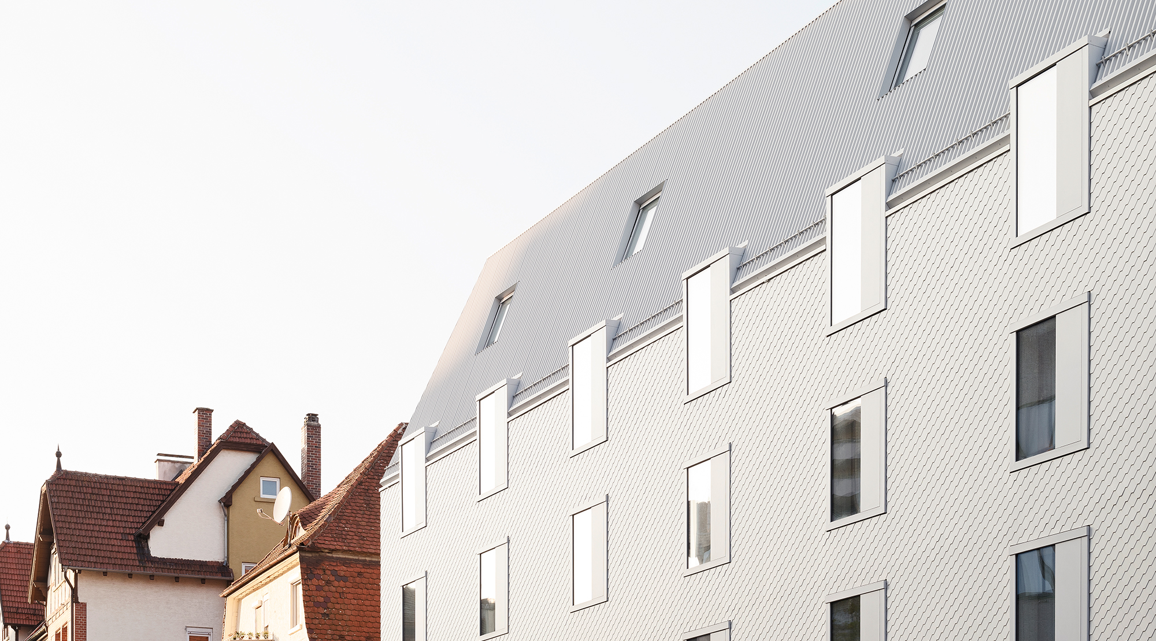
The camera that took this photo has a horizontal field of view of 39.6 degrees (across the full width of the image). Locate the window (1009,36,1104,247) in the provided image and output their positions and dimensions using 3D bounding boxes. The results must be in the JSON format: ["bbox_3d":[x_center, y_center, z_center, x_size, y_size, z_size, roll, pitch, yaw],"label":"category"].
[{"bbox_3d":[6.078,-2.209,20.424,0.300,2.196,1.334,6,-13,-28],"label":"window"}]

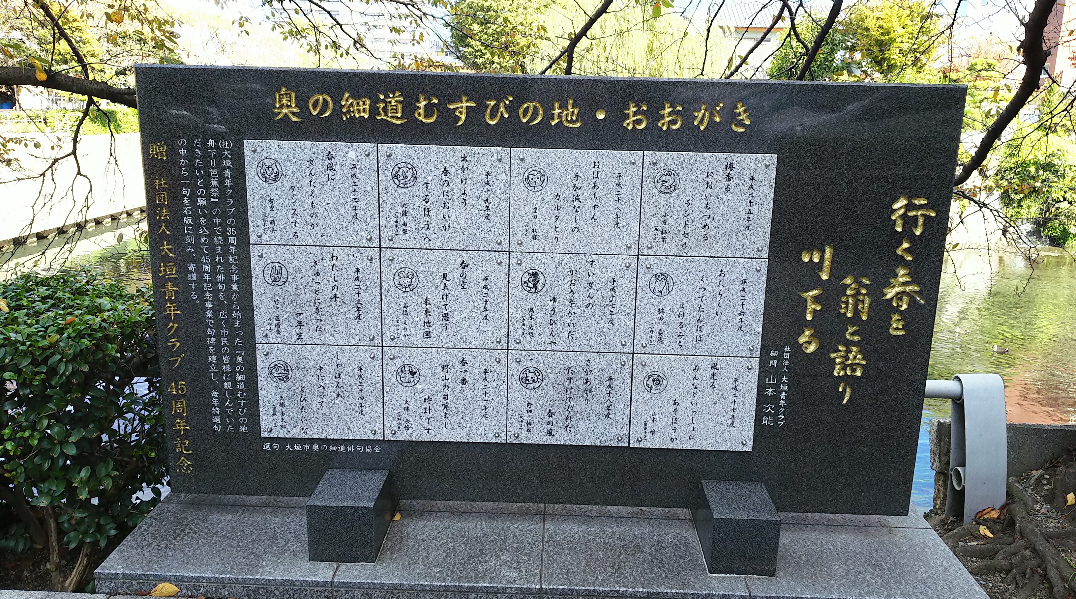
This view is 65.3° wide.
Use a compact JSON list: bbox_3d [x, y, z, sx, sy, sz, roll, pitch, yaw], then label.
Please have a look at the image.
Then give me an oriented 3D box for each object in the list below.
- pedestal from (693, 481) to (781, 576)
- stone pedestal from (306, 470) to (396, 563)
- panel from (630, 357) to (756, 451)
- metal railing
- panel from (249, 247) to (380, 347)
[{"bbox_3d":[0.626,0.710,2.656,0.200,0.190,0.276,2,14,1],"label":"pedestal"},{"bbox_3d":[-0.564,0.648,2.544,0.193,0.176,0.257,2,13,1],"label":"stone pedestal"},{"bbox_3d":[0.471,0.313,2.551,0.373,0.296,0.020,2,13,1],"label":"panel"},{"bbox_3d":[1.375,0.484,2.724,0.241,0.483,0.132,2,13,1],"label":"metal railing"},{"bbox_3d":[-0.681,-0.011,2.601,0.391,0.310,0.020,2,14,0],"label":"panel"}]

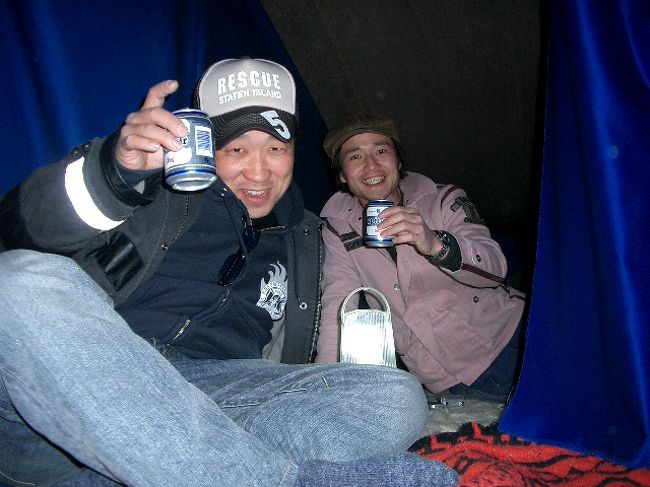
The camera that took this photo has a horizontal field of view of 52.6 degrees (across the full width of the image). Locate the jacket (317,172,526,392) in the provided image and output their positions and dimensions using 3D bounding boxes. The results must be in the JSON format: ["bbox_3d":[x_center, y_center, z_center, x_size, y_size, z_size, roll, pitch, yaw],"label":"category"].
[{"bbox_3d":[0.235,0.100,1.670,0.550,0.570,0.450,1,5,13],"label":"jacket"}]

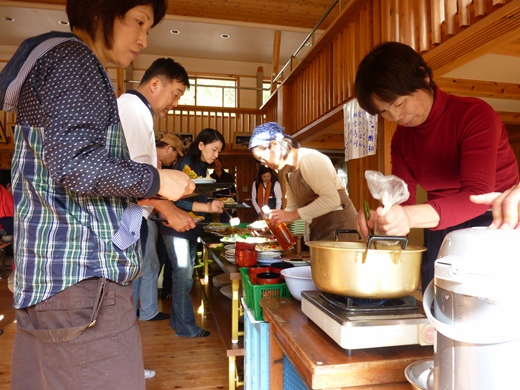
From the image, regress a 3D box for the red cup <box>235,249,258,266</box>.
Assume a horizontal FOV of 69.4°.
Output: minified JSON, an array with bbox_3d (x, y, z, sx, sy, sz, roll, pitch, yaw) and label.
[{"bbox_3d":[-0.068,0.323,1.922,0.113,0.085,0.113,0,-2,0],"label":"red cup"}]

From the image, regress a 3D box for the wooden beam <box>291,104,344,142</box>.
[{"bbox_3d":[0.910,-1.018,5.779,0.160,0.220,2.500,0,-2,-12],"label":"wooden beam"}]

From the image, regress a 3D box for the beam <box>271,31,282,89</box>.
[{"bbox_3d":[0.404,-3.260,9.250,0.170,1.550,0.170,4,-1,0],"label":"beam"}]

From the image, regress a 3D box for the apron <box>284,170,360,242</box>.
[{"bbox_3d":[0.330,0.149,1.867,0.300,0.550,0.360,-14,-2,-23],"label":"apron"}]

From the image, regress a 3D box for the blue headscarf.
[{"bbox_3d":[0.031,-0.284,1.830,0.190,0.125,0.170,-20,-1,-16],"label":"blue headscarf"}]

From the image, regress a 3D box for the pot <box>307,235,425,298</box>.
[{"bbox_3d":[0.285,0.185,1.026,0.320,0.160,0.345,0,-2,0],"label":"pot"}]

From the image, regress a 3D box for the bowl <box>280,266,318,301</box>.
[{"bbox_3d":[0.209,0.319,1.267,0.260,0.112,0.260,0,-2,0],"label":"bowl"}]

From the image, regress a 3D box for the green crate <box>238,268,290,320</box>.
[{"bbox_3d":[0.072,0.410,1.590,0.280,0.128,0.400,0,-2,-13],"label":"green crate"}]

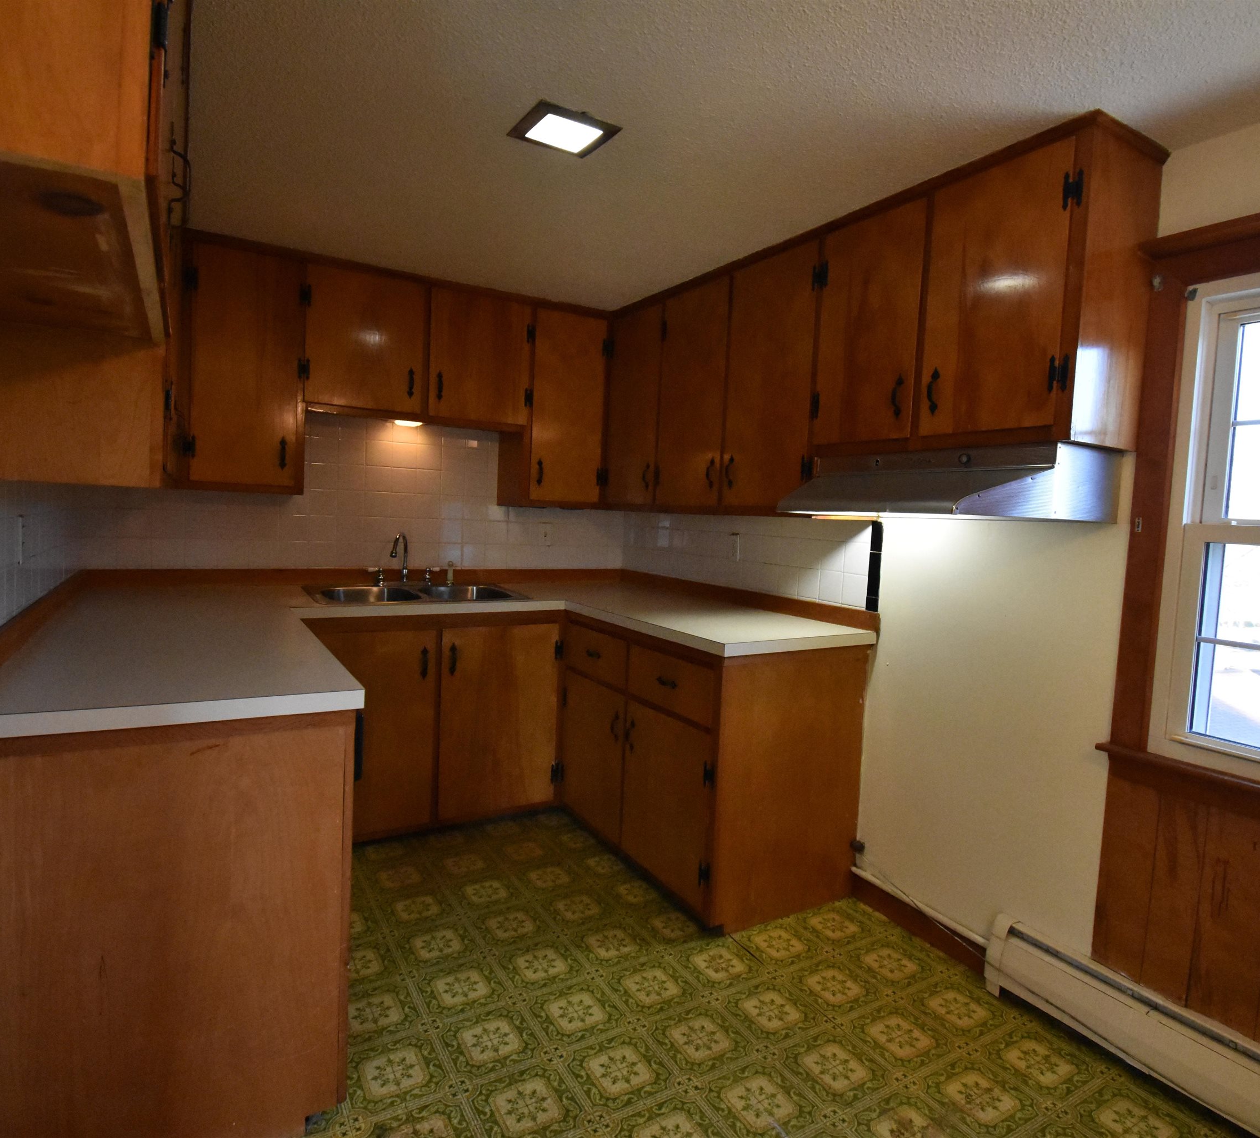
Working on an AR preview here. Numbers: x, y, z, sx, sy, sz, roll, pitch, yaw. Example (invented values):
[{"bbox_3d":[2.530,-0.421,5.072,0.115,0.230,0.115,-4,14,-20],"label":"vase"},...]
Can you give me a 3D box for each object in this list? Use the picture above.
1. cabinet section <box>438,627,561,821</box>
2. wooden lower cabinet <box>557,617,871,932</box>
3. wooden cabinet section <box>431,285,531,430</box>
[{"bbox_3d":[-0.675,0.579,3.128,0.510,0.785,0.582,-1,6,-31],"label":"cabinet section"},{"bbox_3d":[0.268,0.654,2.755,0.640,0.888,1.028,0,5,-32],"label":"wooden lower cabinet"},{"bbox_3d":[-0.709,-0.892,3.102,0.440,0.515,0.326,-1,6,-31],"label":"wooden cabinet section"}]

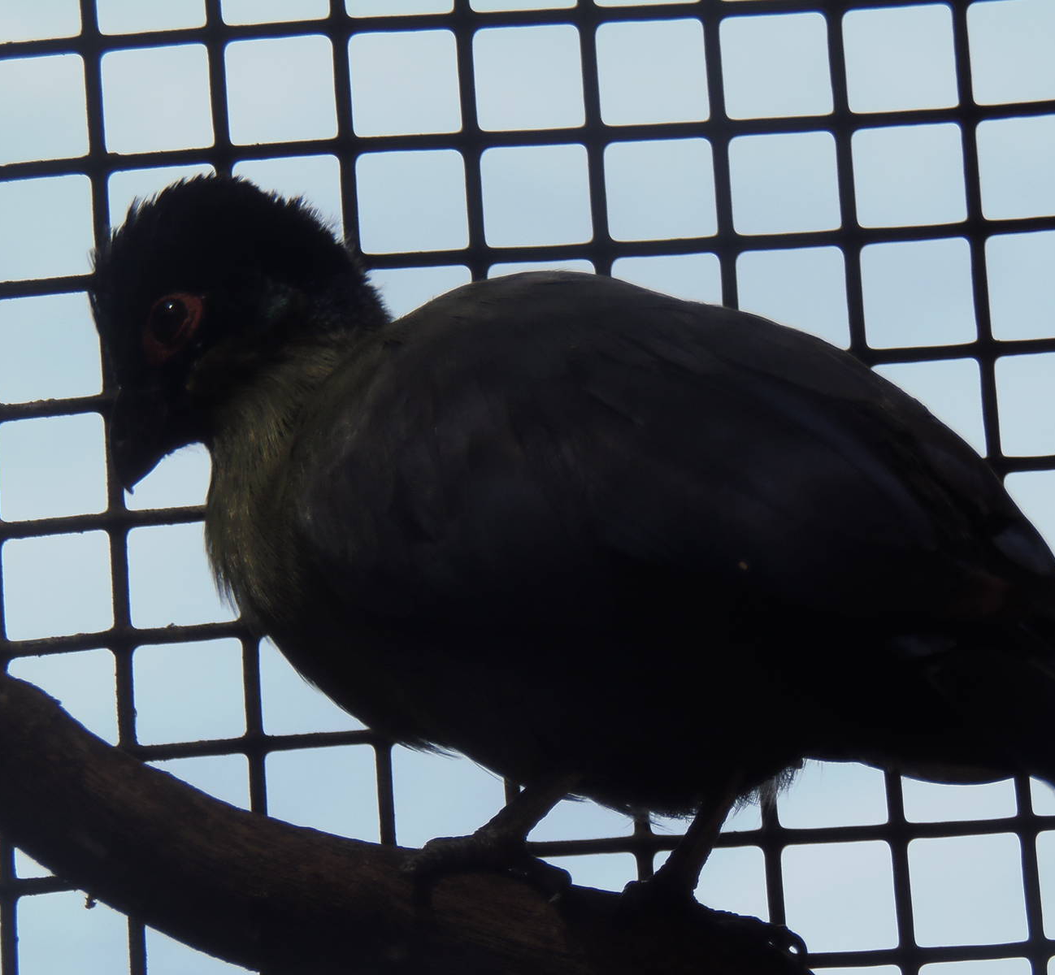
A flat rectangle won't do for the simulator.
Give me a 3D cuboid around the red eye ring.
[{"bbox_3d":[-0.068,-0.031,1.525,0.012,0.014,0.004,-6,-13,6],"label":"red eye ring"}]

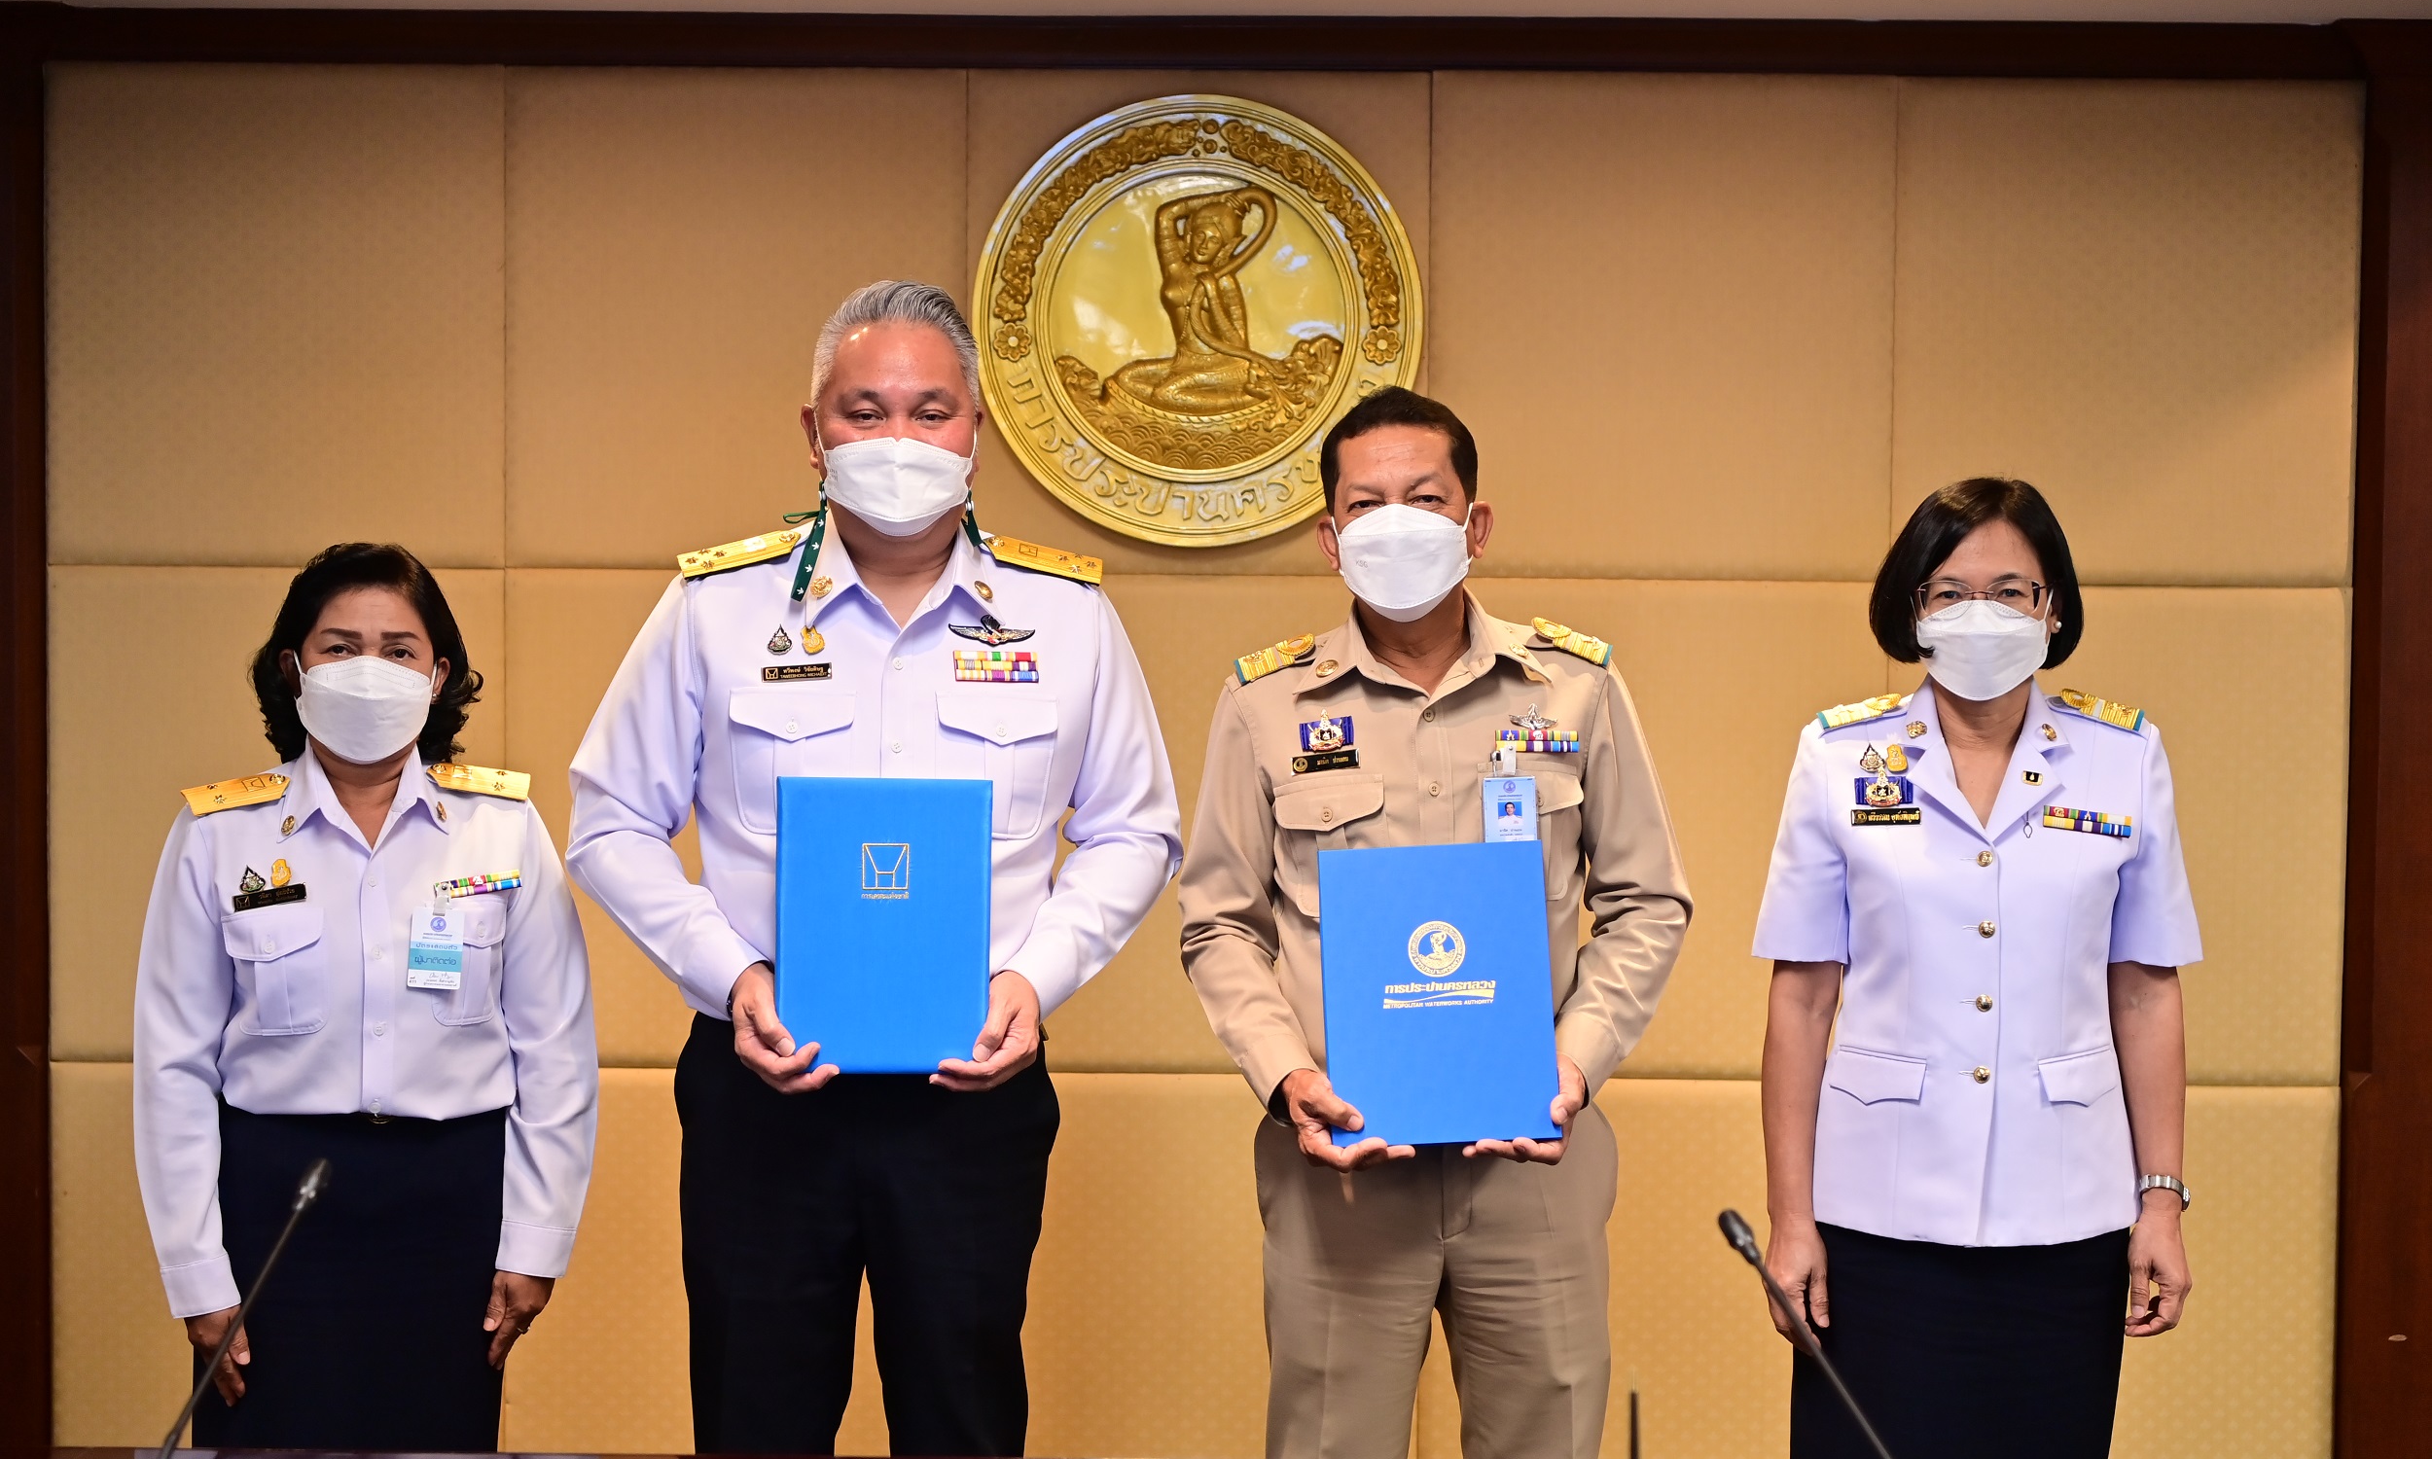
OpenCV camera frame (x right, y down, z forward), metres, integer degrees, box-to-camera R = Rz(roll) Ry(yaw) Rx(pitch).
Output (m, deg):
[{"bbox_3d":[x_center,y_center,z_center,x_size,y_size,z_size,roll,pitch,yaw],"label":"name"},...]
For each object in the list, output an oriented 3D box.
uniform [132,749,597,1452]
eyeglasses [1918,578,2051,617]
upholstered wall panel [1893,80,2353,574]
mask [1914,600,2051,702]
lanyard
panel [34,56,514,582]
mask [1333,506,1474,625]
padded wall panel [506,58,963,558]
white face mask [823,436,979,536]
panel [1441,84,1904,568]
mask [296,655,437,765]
[{"bbox_3d":[-0.903,0.480,3.591,0.475,0.920,0.270,0,3,-9],"label":"uniform"},{"bbox_3d":[0.795,-0.137,3.514,0.136,0.040,0.135,1,3,11],"label":"eyeglasses"},{"bbox_3d":[1.149,-0.501,4.280,0.586,0.637,0.050,1,3,1],"label":"upholstered wall panel"},{"bbox_3d":[0.785,-0.080,3.460,0.140,0.107,0.085,1,3,11],"label":"mask"},{"bbox_3d":[-0.347,-0.186,3.550,0.200,0.120,0.150,0,3,-2],"label":"lanyard"},{"bbox_3d":[-1.226,-0.539,4.441,0.602,0.654,0.060,1,3,1],"label":"panel"},{"bbox_3d":[0.194,-0.173,3.500,0.140,0.122,0.090,-3,3,2],"label":"mask"},{"bbox_3d":[-0.609,-0.519,4.303,0.586,0.637,0.050,1,3,1],"label":"padded wall panel"},{"bbox_3d":[-0.330,-0.253,3.500,0.153,0.106,0.090,1,3,-3],"label":"white face mask"},{"bbox_3d":[0.579,-0.522,4.419,0.602,0.654,0.060,1,3,1],"label":"panel"},{"bbox_3d":[-0.881,-0.021,3.500,0.143,0.112,0.085,2,3,-8],"label":"mask"}]

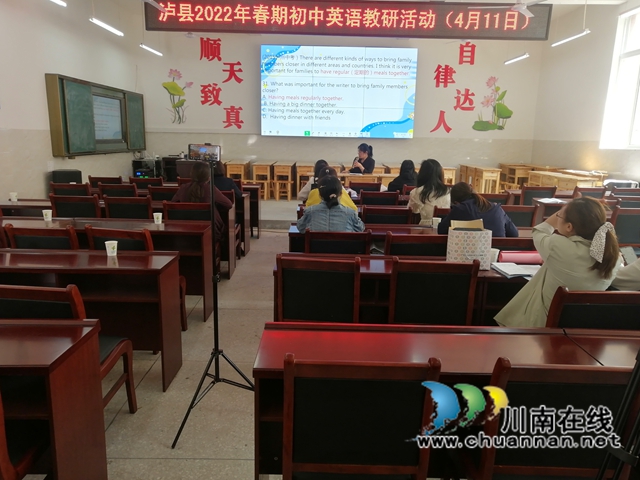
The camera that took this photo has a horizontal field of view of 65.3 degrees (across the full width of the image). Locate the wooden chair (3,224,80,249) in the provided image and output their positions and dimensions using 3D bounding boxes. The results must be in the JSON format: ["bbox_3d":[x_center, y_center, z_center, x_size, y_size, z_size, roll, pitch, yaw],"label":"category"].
[{"bbox_3d":[-1.804,0.299,3.552,0.450,0.900,0.550,1,11,-1],"label":"wooden chair"}]

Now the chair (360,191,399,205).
[{"bbox_3d":[0.675,-0.184,6.061,0.450,0.890,0.510,1,12,0],"label":"chair"}]

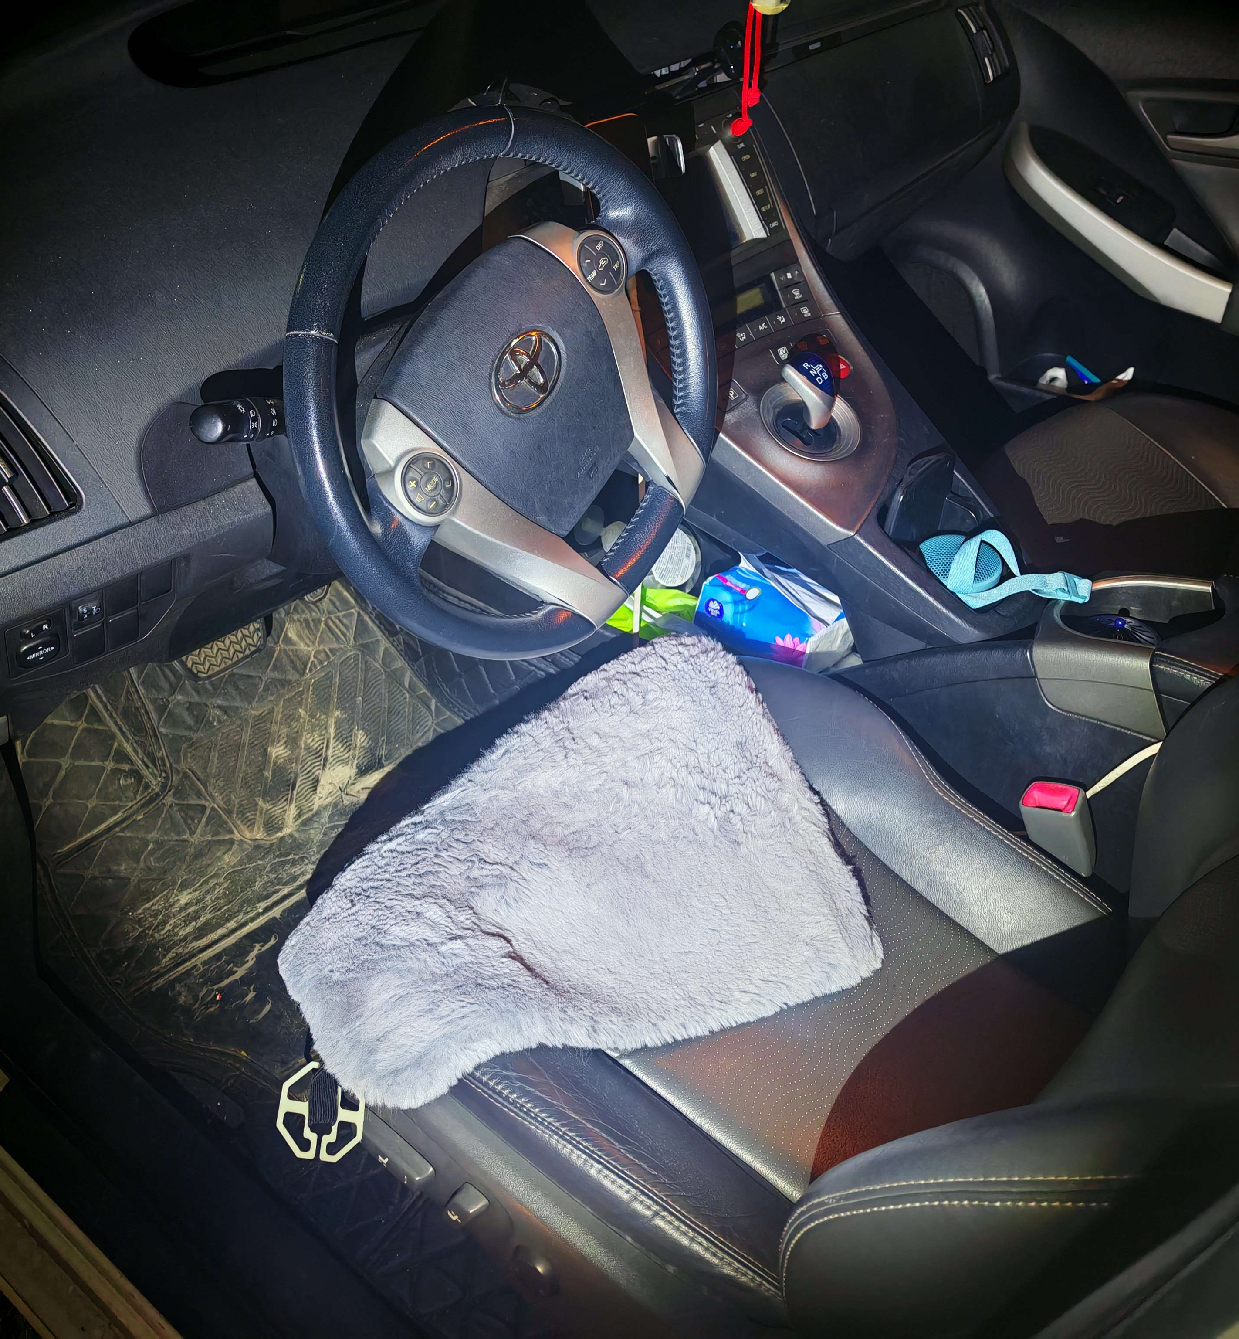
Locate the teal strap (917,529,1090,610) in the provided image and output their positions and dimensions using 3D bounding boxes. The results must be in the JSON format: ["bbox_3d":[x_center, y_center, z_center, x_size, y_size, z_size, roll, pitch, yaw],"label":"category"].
[{"bbox_3d":[0.308,-0.082,1.098,0.140,0.043,0.075,25,41,35],"label":"teal strap"}]

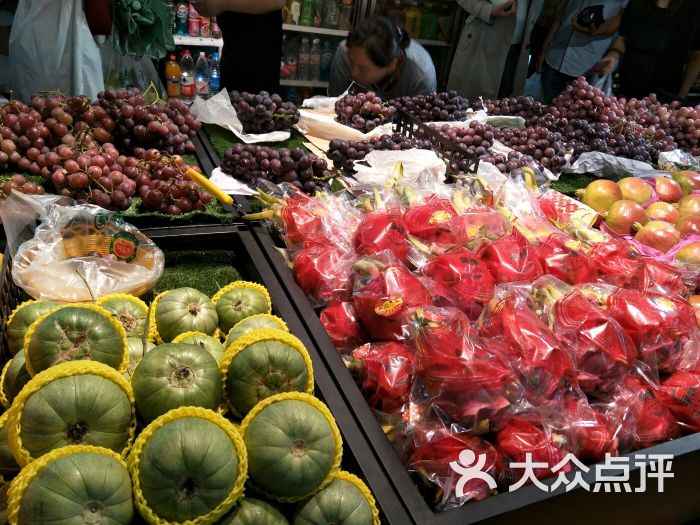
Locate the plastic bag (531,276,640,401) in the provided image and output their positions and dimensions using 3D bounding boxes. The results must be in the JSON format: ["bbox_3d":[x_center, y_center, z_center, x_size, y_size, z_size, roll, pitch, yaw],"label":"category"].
[{"bbox_3d":[0.297,0.094,0.615,0.120,0.115,0.140,24,34,27],"label":"plastic bag"}]

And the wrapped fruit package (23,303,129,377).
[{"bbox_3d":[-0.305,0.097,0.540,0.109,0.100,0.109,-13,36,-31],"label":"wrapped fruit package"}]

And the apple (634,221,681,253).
[{"bbox_3d":[0.596,-0.048,0.940,0.086,0.080,0.086,22,30,30],"label":"apple"}]

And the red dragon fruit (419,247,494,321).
[{"bbox_3d":[0.147,0.029,0.670,0.105,0.097,0.112,14,31,13],"label":"red dragon fruit"}]

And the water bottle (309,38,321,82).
[{"bbox_3d":[-0.194,-1.103,2.650,0.064,0.228,0.064,4,30,-6],"label":"water bottle"}]

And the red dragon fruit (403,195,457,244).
[{"bbox_3d":[0.131,-0.071,0.800,0.100,0.092,0.108,12,31,8],"label":"red dragon fruit"}]

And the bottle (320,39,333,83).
[{"bbox_3d":[-0.140,-1.190,2.880,0.066,0.225,0.066,6,26,0],"label":"bottle"}]

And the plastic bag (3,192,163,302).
[{"bbox_3d":[-0.399,-0.020,0.730,0.215,0.105,0.180,-9,30,-28],"label":"plastic bag"}]

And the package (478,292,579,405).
[{"bbox_3d":[0.222,0.105,0.600,0.110,0.100,0.135,-1,31,-10],"label":"package"}]

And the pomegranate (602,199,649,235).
[{"bbox_3d":[0.556,-0.091,0.980,0.088,0.082,0.086,20,29,27],"label":"pomegranate"}]

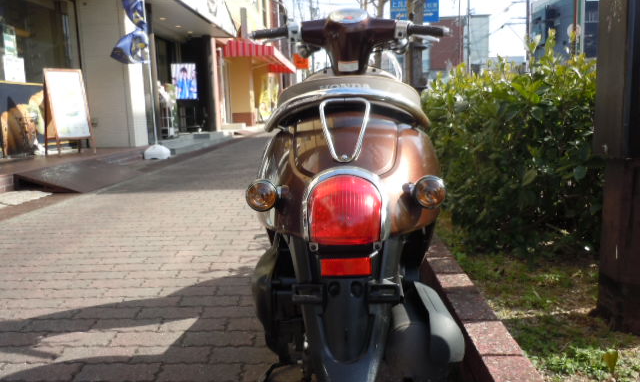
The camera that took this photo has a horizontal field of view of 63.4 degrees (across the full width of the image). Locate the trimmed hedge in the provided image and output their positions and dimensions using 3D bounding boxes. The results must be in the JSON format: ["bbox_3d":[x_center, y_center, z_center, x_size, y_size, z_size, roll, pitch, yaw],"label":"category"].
[{"bbox_3d":[0.986,-0.250,2.764,0.760,0.860,1.370,-1,9,3],"label":"trimmed hedge"}]

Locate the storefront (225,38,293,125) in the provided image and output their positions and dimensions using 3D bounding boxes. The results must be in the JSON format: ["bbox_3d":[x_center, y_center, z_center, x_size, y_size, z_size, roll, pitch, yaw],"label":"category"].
[{"bbox_3d":[-2.196,-3.869,19.470,1.850,2.900,7.000,-1,9,3],"label":"storefront"}]

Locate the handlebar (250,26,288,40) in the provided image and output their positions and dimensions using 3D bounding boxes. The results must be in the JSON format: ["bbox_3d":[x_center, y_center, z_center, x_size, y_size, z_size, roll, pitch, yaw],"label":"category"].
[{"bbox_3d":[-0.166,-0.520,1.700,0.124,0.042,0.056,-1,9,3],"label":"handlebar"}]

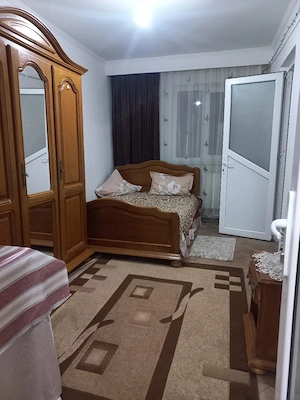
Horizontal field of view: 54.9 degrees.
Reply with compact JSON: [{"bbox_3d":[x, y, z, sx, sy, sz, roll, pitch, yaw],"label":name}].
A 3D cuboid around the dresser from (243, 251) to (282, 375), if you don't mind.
[{"bbox_3d":[0.759,0.646,1.654,0.390,0.542,0.480,3,11,14],"label":"dresser"}]

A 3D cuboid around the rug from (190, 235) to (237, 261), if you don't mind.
[{"bbox_3d":[0.782,0.568,3.549,0.514,0.024,0.840,3,11,14],"label":"rug"}]

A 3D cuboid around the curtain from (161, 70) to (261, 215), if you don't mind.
[{"bbox_3d":[0.931,-0.881,4.755,1.614,2.424,0.108,3,11,14],"label":"curtain"}]

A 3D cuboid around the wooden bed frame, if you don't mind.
[{"bbox_3d":[-0.151,-0.011,4.028,1.500,0.992,2.052,3,11,14],"label":"wooden bed frame"}]

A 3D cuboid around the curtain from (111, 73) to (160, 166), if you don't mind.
[{"bbox_3d":[-0.256,-0.941,5.048,0.858,2.388,0.108,3,11,14],"label":"curtain"}]

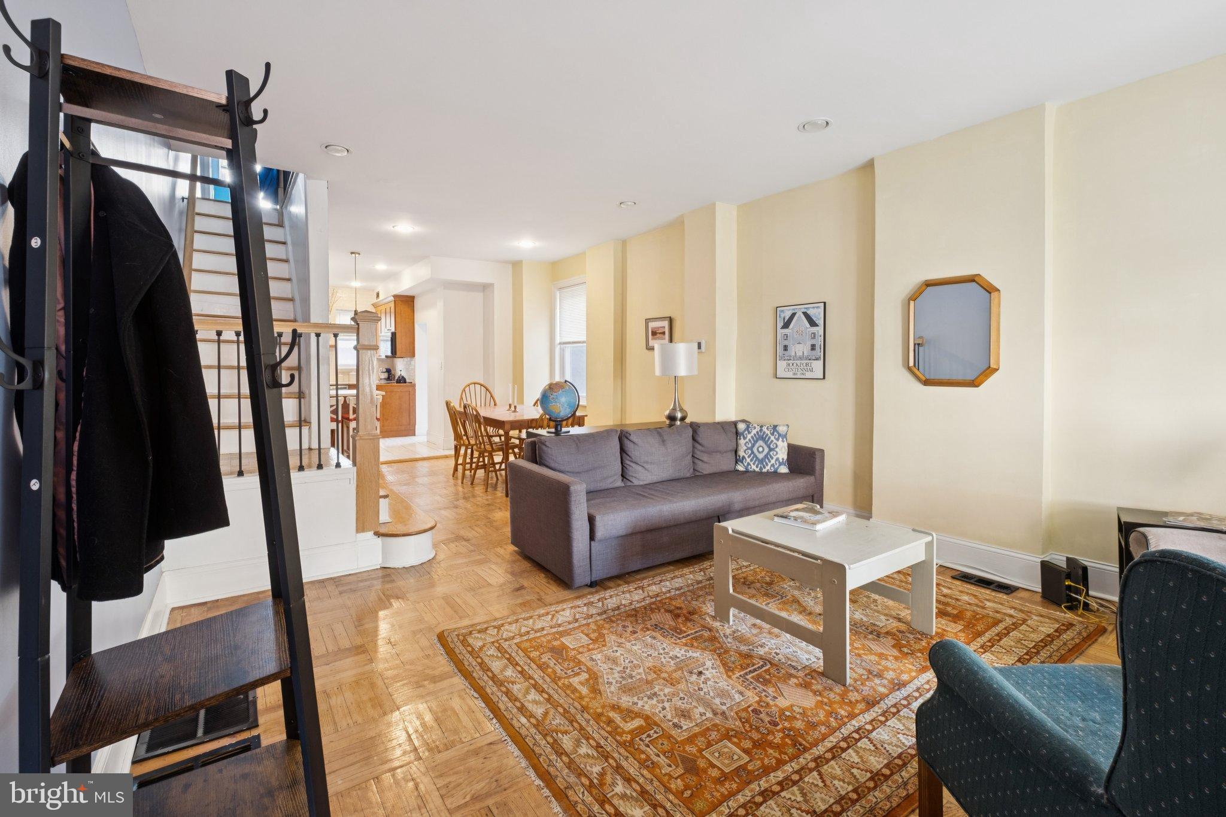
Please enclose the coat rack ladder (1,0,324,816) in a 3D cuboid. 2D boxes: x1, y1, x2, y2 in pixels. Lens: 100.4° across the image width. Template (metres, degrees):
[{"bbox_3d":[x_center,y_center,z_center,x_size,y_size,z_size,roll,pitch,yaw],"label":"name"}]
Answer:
[{"bbox_3d":[-0.765,0.325,0.925,0.400,1.800,0.450,-3,5,-41],"label":"coat rack ladder"}]

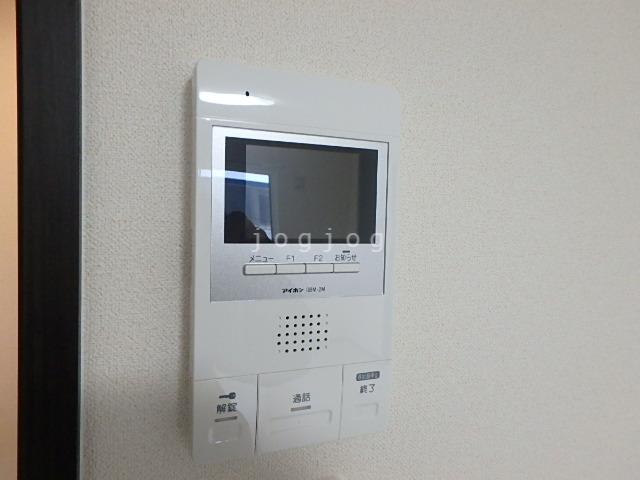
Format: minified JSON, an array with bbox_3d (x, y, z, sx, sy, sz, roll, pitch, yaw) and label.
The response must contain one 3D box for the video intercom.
[{"bbox_3d":[-0.015,0.014,0.278,0.125,0.223,0.028,0,4,-21],"label":"video intercom"}]

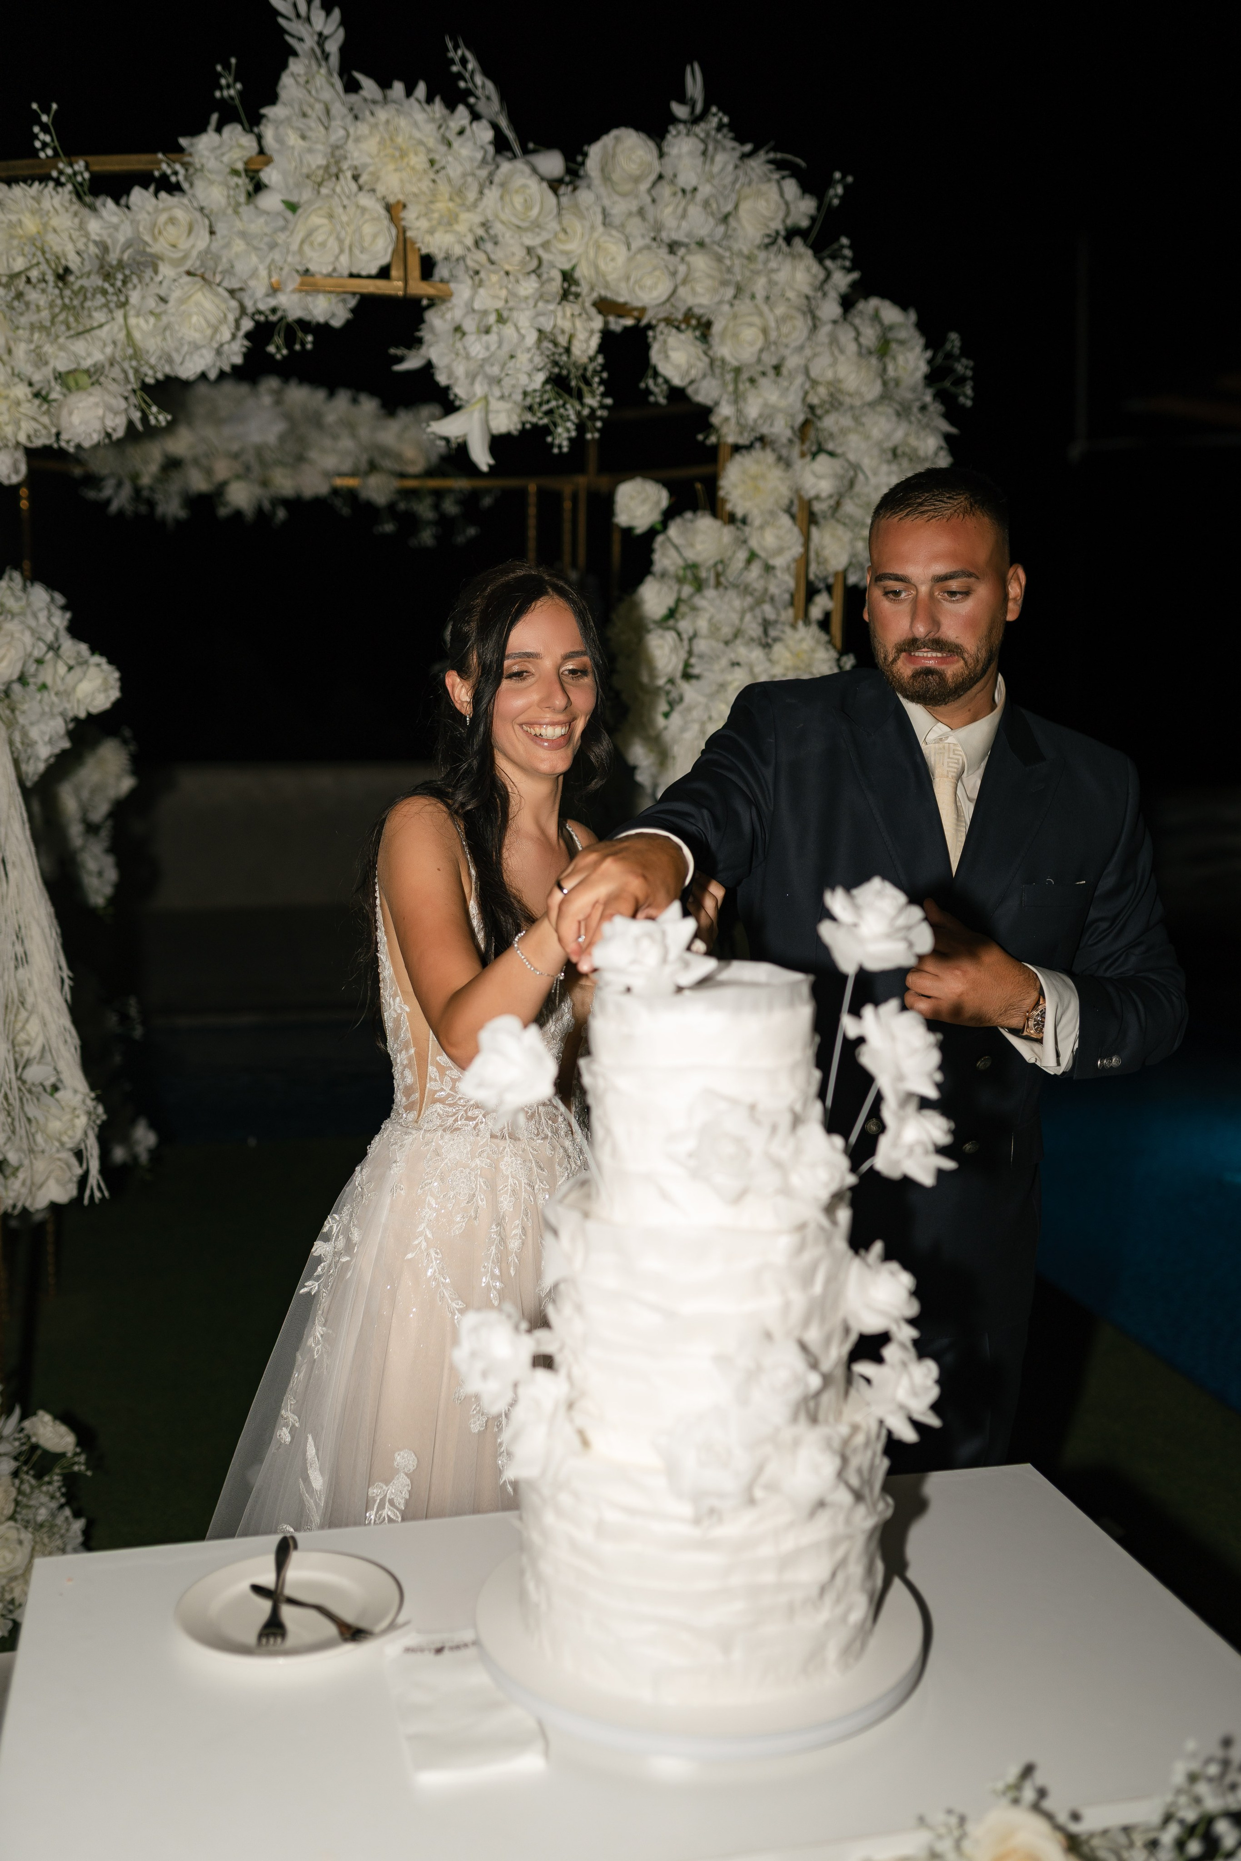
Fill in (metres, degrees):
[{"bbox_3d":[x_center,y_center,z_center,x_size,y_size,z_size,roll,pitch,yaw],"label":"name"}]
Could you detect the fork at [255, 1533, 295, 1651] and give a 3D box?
[{"bbox_3d":[-0.293,0.570,1.562,0.023,0.020,0.147,0,16,-5],"label":"fork"}]

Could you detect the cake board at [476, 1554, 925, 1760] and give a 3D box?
[{"bbox_3d":[0.067,0.592,1.545,0.383,0.016,0.383,0,6,0],"label":"cake board"}]

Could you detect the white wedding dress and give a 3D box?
[{"bbox_3d":[-0.223,0.564,2.117,0.740,1.430,0.840,-5,8,-39],"label":"white wedding dress"}]

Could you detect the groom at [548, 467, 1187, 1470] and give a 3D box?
[{"bbox_3d":[0.298,0.410,1.888,0.720,1.800,0.680,1,7,6],"label":"groom"}]

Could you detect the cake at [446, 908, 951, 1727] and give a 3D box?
[{"bbox_3d":[0.065,0.276,1.510,0.400,0.620,0.380,0,6,0],"label":"cake"}]

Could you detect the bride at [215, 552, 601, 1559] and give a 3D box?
[{"bbox_3d":[-0.192,0.439,2.063,0.740,1.700,0.880,-5,8,-39],"label":"bride"}]

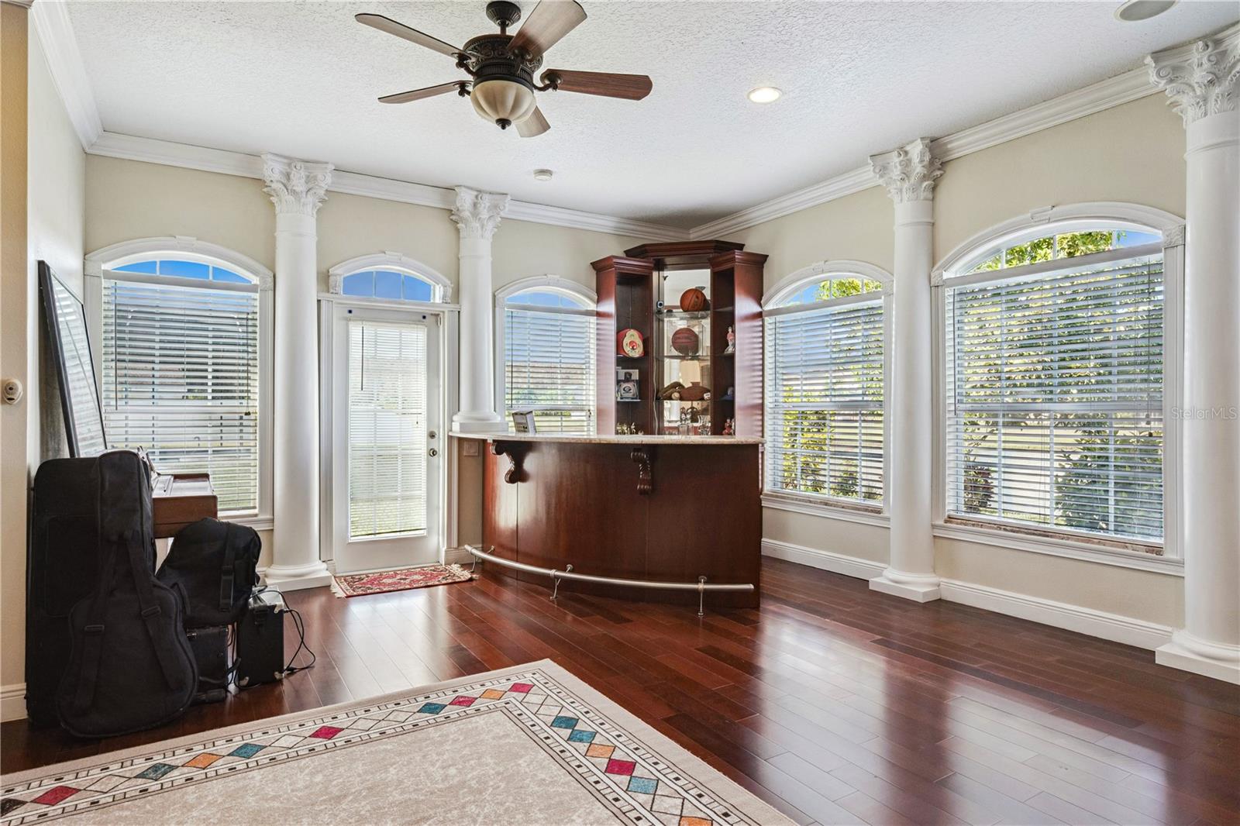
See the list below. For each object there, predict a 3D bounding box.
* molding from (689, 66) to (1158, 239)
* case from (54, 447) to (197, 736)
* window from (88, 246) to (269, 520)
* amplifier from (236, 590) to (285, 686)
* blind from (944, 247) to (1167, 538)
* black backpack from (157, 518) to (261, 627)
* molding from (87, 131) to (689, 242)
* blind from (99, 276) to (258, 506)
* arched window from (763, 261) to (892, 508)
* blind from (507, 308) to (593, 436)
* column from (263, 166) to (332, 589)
[{"bbox_3d":[1.706,-1.718,4.892,0.110,0.135,3.880,0,0,-34],"label":"molding"},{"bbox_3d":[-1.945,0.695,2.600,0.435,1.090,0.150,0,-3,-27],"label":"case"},{"bbox_3d":[-3.007,-0.228,4.525,1.073,1.952,0.130,0,0,-29],"label":"window"},{"bbox_3d":[-1.720,1.057,3.125,0.200,0.356,0.380,0,0,-28],"label":"amplifier"},{"bbox_3d":[2.514,-0.085,3.856,0.060,1.540,1.160,0,0,-34],"label":"blind"},{"bbox_3d":[-1.910,0.715,3.040,0.360,0.470,0.250,0,0,-16],"label":"black backpack"},{"bbox_3d":[-1.339,-1.730,5.345,4.774,0.130,0.120,0,0,-29],"label":"molding"},{"bbox_3d":[-3.031,-0.083,4.552,0.904,1.589,0.060,0,0,-29],"label":"blind"},{"bbox_3d":[1.607,-0.223,5.190,0.130,1.955,1.315,0,0,-34],"label":"arched window"},{"bbox_3d":[-0.610,-0.095,5.847,0.895,1.560,0.060,0,0,-30],"label":"blind"},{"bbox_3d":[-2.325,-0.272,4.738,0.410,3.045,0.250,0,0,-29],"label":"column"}]

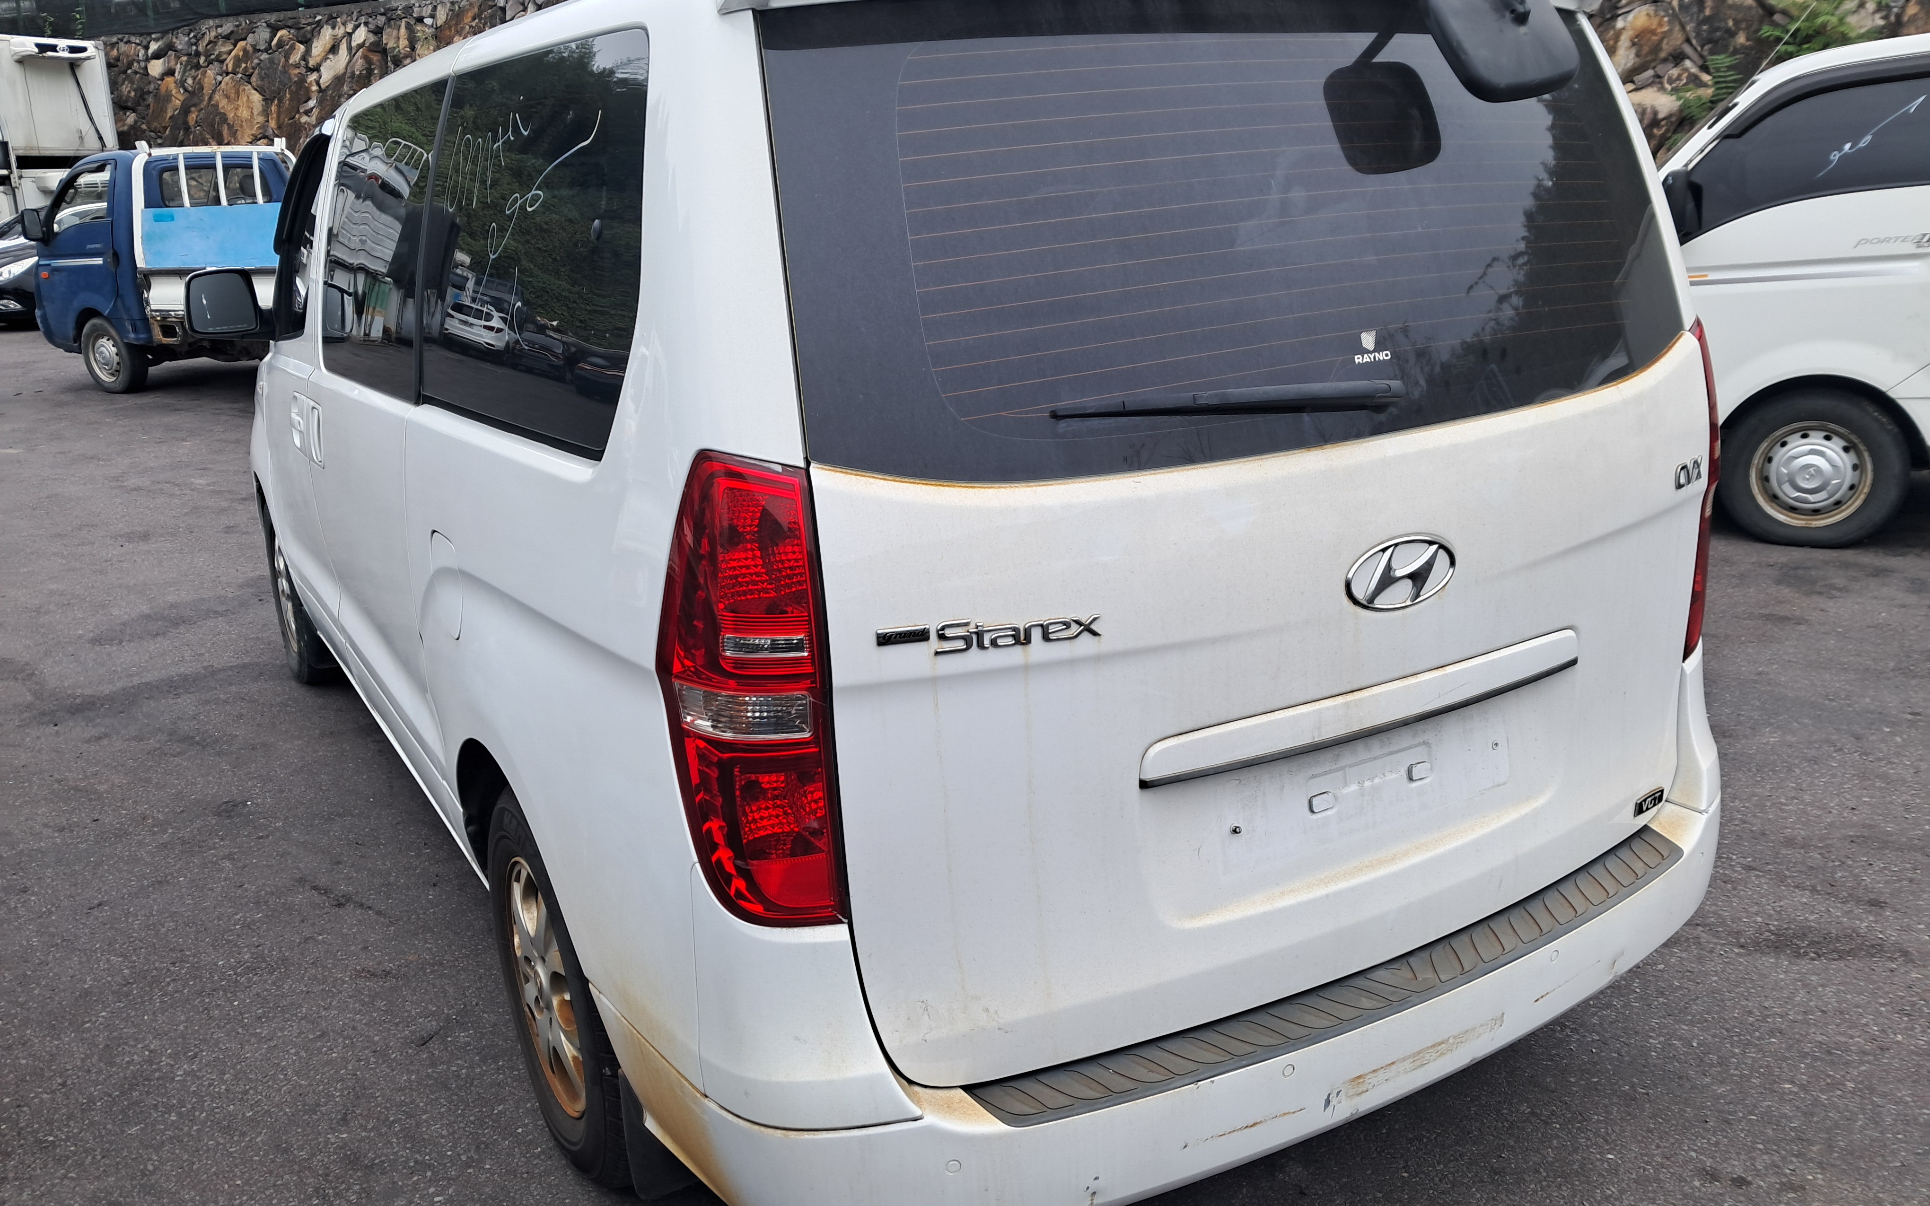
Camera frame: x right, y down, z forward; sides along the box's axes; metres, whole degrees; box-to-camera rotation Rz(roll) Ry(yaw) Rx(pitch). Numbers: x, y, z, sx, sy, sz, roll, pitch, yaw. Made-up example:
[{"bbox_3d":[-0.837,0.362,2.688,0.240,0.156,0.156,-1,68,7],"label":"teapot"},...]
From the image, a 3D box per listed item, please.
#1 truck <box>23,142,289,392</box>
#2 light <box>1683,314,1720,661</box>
[{"bbox_3d":[-5.784,-2.856,12.703,4.950,1.970,1.740,4,17,25],"label":"truck"},{"bbox_3d":[1.163,-0.196,2.419,0.180,0.560,0.180,-12,18,-28],"label":"light"}]

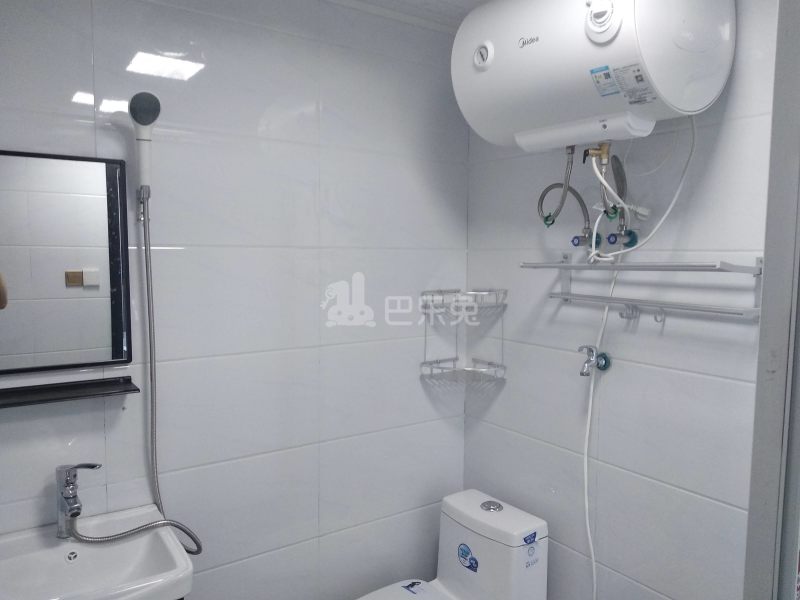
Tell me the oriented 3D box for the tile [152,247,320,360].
[{"bbox_3d":[-0.481,0.002,1.654,0.580,0.300,0.010,-3,6,-35],"label":"tile"}]

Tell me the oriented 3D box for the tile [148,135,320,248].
[{"bbox_3d":[-0.479,-0.297,1.630,0.580,0.300,0.010,-3,6,-35],"label":"tile"}]

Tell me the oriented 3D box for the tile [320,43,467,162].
[{"bbox_3d":[-0.001,-0.617,1.937,0.595,0.300,0.010,-3,6,-35],"label":"tile"}]

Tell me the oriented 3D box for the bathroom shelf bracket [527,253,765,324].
[{"bbox_3d":[0.573,-0.038,1.528,0.185,0.150,0.575,-3,6,-35],"label":"bathroom shelf bracket"}]

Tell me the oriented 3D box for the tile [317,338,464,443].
[{"bbox_3d":[-0.010,0.280,2.012,0.595,0.300,0.010,-3,6,-35],"label":"tile"}]

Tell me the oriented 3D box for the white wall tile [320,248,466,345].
[{"bbox_3d":[-0.005,-0.019,1.988,0.597,0.300,0.010,-3,6,-35],"label":"white wall tile"}]

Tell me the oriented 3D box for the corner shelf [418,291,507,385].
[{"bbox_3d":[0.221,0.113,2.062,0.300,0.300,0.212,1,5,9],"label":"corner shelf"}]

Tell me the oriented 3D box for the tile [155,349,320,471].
[{"bbox_3d":[-0.482,0.303,1.684,0.570,0.300,0.010,-3,6,-35],"label":"tile"}]

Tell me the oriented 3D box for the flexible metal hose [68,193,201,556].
[{"bbox_3d":[-0.637,0.182,1.424,0.295,0.905,0.170,-3,6,-35],"label":"flexible metal hose"}]

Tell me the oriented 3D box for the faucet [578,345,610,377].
[{"bbox_3d":[0.531,0.168,1.660,0.100,0.090,0.050,-3,6,-35],"label":"faucet"}]

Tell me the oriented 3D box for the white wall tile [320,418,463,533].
[{"bbox_3d":[-0.010,0.577,2.041,0.591,0.300,0.010,-3,6,-35],"label":"white wall tile"}]

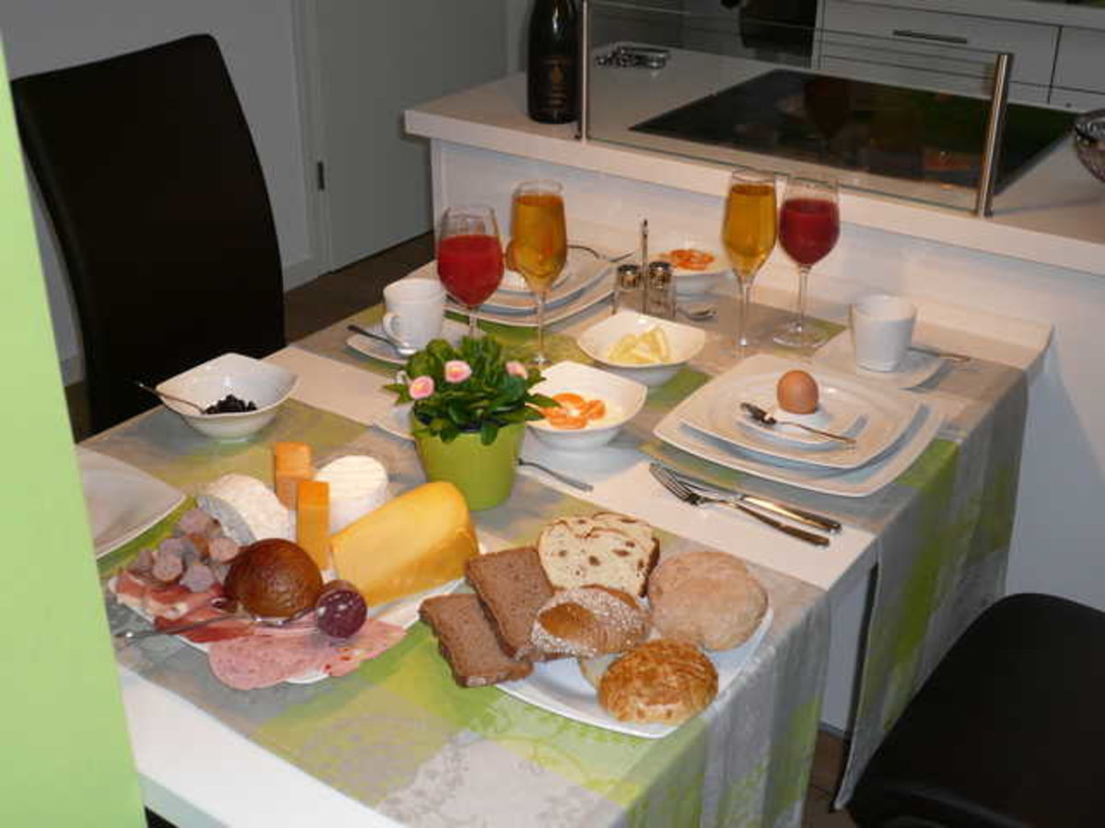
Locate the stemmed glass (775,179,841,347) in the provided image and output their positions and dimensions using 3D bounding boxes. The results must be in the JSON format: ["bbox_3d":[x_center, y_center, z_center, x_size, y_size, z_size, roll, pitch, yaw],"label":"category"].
[{"bbox_3d":[0.323,-0.193,1.700,0.077,0.203,0.077,0,27,0],"label":"stemmed glass"}]

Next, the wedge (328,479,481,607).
[{"bbox_3d":[-0.136,0.115,1.230,0.132,0.065,0.075,-16,31,-29],"label":"wedge"}]

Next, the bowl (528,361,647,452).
[{"bbox_3d":[0.027,0.004,1.450,0.139,0.055,0.139,18,32,31],"label":"bowl"}]

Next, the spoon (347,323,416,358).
[{"bbox_3d":[-0.212,-0.095,1.699,0.128,0.016,0.028,18,32,30],"label":"spoon"}]

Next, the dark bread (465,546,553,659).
[{"bbox_3d":[-0.027,0.163,1.154,0.073,0.013,0.114,-2,35,-23],"label":"dark bread"}]

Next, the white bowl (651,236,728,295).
[{"bbox_3d":[0.175,-0.202,1.882,0.127,0.056,0.127,17,32,31],"label":"white bowl"}]

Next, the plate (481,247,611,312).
[{"bbox_3d":[-0.046,-0.181,1.844,0.198,0.022,0.198,17,32,31],"label":"plate"}]

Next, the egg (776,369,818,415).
[{"bbox_3d":[0.268,-0.021,1.469,0.045,0.056,0.045,0,27,0],"label":"egg"}]

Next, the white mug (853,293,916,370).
[{"bbox_3d":[0.405,-0.101,1.631,0.079,0.075,0.104,17,32,31],"label":"white mug"}]

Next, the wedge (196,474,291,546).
[{"bbox_3d":[-0.290,0.101,1.285,0.125,0.036,0.078,24,35,39],"label":"wedge"}]

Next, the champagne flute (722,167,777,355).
[{"bbox_3d":[0.244,-0.183,1.654,0.067,0.227,0.067,0,27,0],"label":"champagne flute"}]

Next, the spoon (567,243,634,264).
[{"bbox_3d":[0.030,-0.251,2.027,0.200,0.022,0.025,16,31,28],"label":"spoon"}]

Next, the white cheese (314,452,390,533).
[{"bbox_3d":[-0.196,0.079,1.320,0.078,0.044,0.079,0,27,0],"label":"white cheese"}]

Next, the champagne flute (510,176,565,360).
[{"bbox_3d":[-0.014,-0.165,1.621,0.068,0.225,0.068,0,27,0],"label":"champagne flute"}]

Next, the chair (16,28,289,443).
[{"bbox_3d":[-0.479,-0.018,2.130,0.570,1.030,0.410,18,32,30],"label":"chair"}]

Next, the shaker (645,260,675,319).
[{"bbox_3d":[0.144,-0.164,1.783,0.039,0.075,0.039,0,27,0],"label":"shaker"}]

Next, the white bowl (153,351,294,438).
[{"bbox_3d":[-0.363,-0.011,1.508,0.139,0.055,0.139,18,32,31],"label":"white bowl"}]

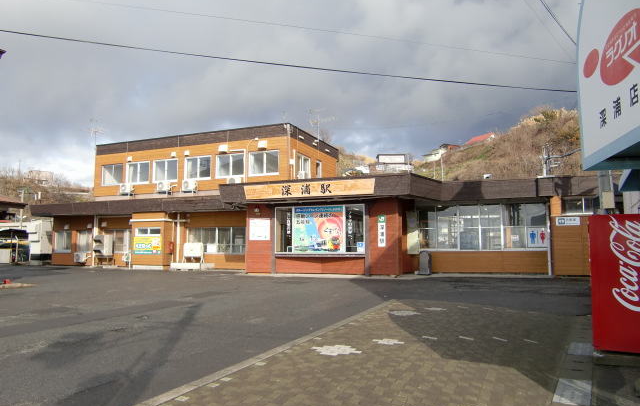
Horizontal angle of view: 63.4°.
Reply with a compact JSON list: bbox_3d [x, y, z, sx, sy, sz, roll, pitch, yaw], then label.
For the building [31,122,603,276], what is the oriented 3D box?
[{"bbox_3d":[-2.449,-0.122,26.619,30.461,7.121,10.292,-2,-6,25],"label":"building"}]

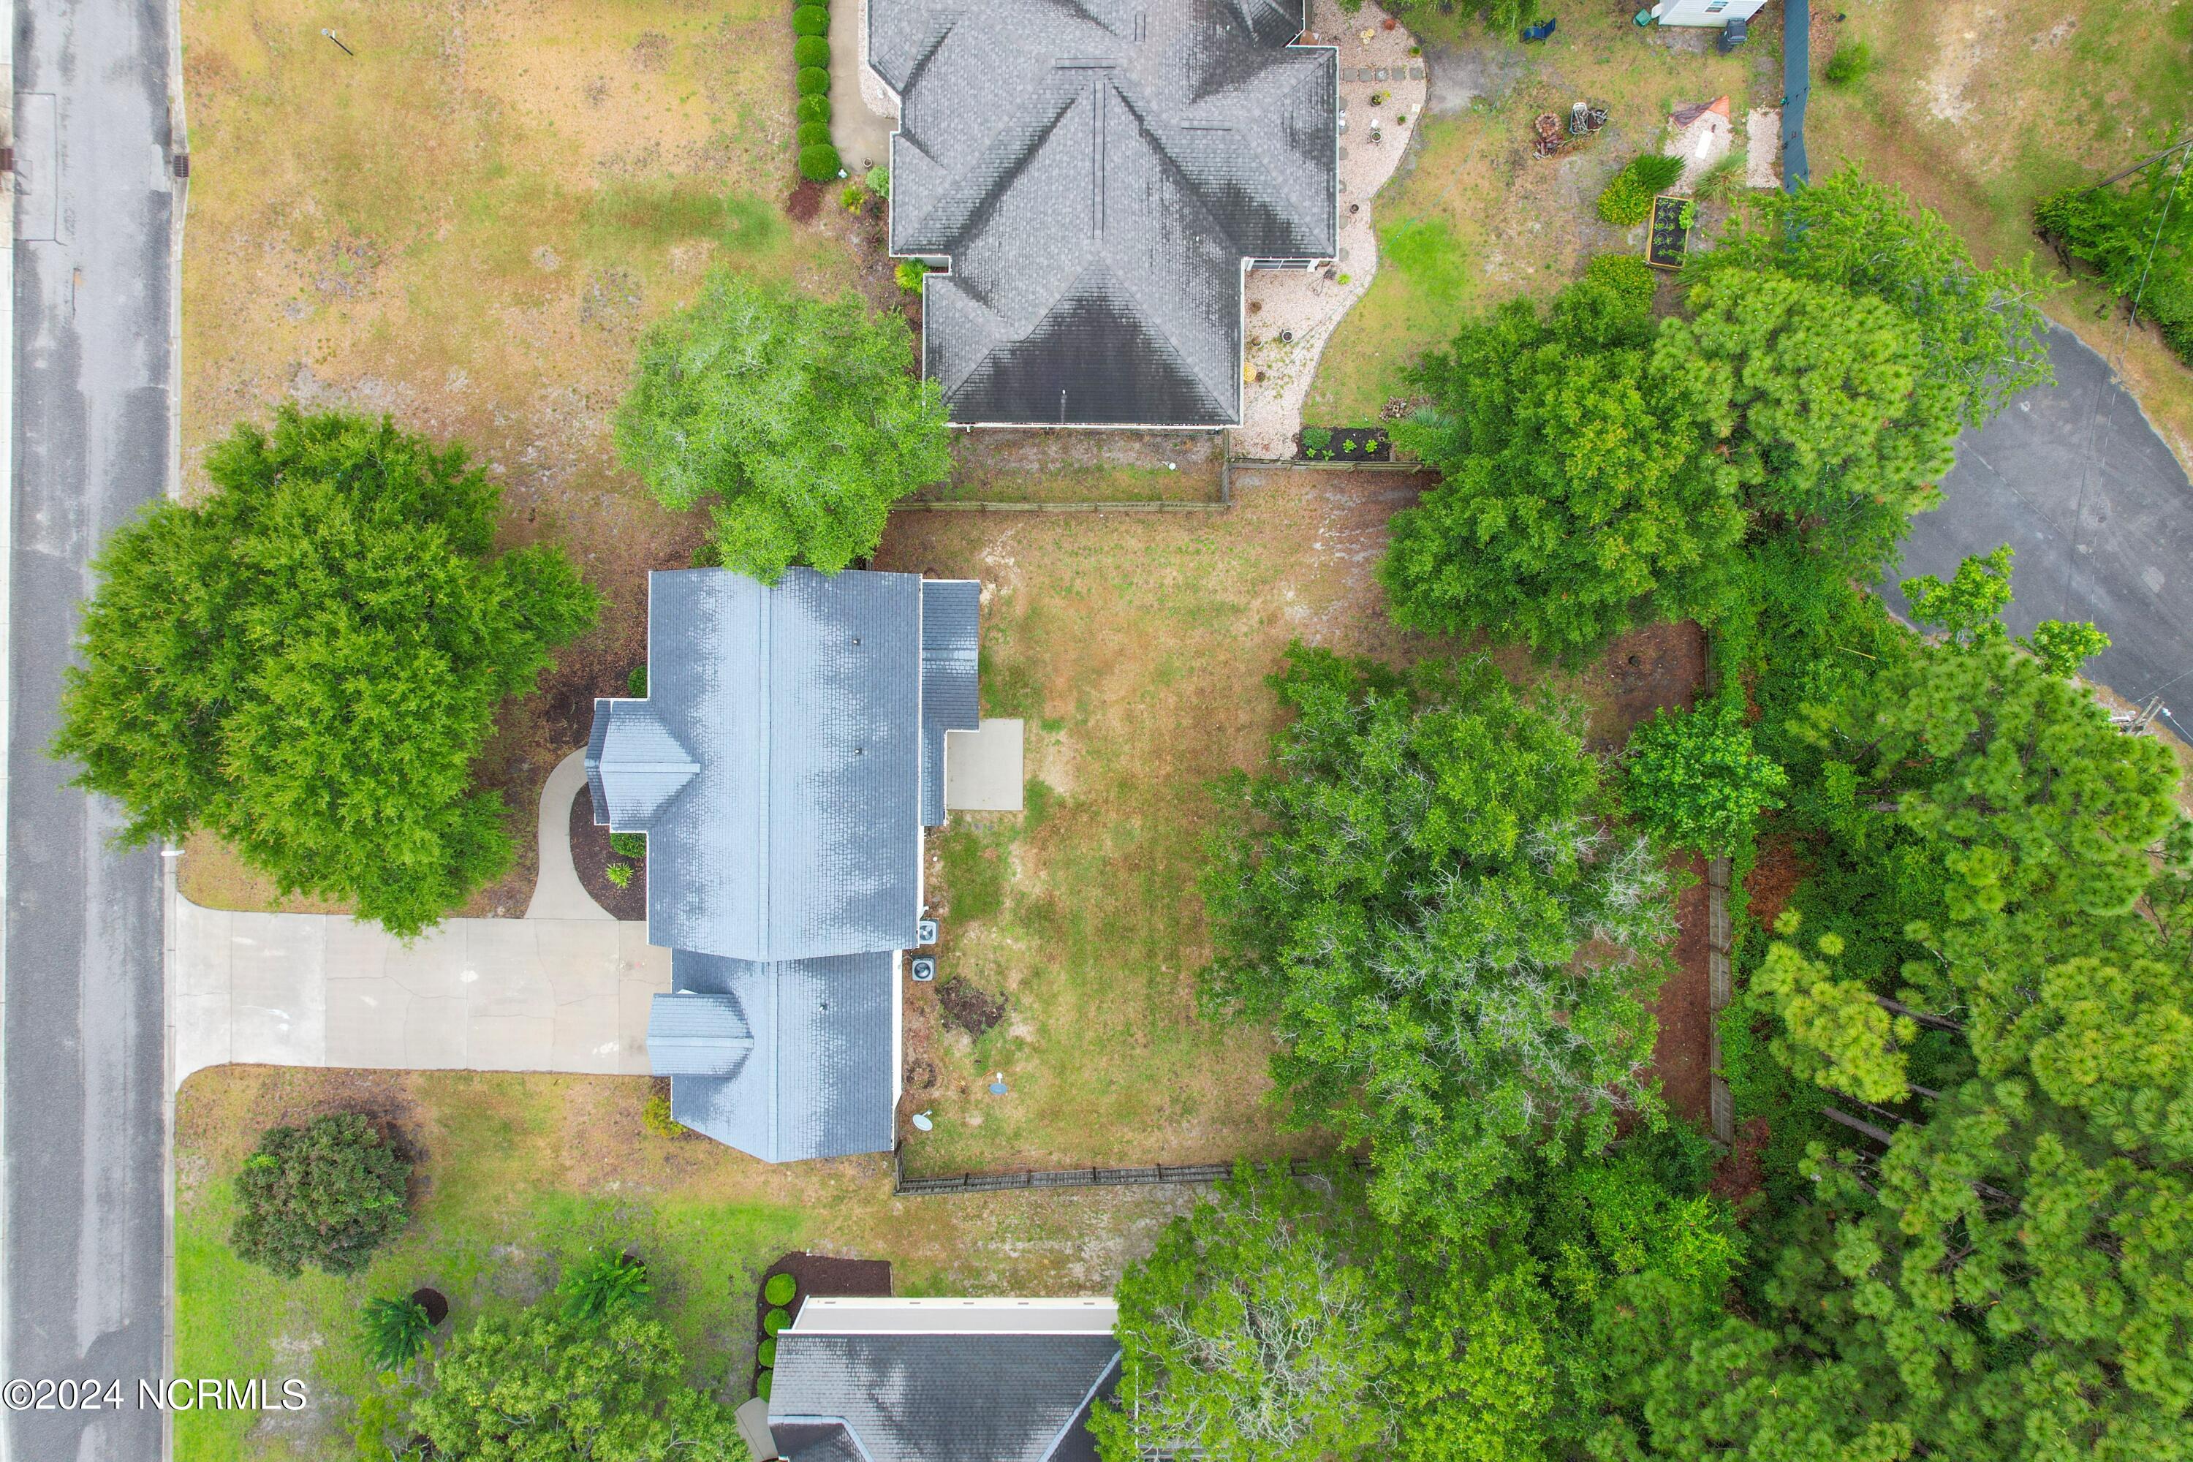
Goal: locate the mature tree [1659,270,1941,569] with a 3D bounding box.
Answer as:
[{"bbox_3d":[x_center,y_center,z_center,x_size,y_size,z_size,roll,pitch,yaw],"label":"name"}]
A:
[{"bbox_3d":[22.105,-9.949,44.472,8.961,13.500,9.013,0,92,0],"label":"mature tree"}]

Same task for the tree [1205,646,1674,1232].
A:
[{"bbox_3d":[11.594,7.021,45.481,15.844,12.500,19.828,0,92,0],"label":"tree"}]

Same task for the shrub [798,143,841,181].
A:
[{"bbox_3d":[-10.382,-21.349,50.232,1.671,1.300,1.398,0,92,0],"label":"shrub"}]

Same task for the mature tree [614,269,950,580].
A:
[{"bbox_3d":[-10.400,-10.150,45.100,10.700,9.500,10.000,0,91,-1],"label":"mature tree"}]

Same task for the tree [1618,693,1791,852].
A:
[{"bbox_3d":[21.619,1.552,48.568,5.838,6.000,5.605,0,92,0],"label":"tree"}]

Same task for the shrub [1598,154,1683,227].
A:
[{"bbox_3d":[20.000,-19.900,49.400,2.900,1.400,2.450,0,91,-1],"label":"shrub"}]

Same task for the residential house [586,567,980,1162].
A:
[{"bbox_3d":[-11.238,4.788,48.715,13.996,5.900,21.247,0,92,0],"label":"residential house"}]

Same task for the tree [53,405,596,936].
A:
[{"bbox_3d":[-26.470,-2.050,45.709,18.567,11.500,18.206,0,92,0],"label":"tree"}]

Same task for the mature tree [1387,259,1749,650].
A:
[{"bbox_3d":[15.600,-8.800,44.800,11.500,11.000,12.400,0,91,-1],"label":"mature tree"}]

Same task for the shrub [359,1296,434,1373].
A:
[{"bbox_3d":[-24.970,21.650,48.750,2.650,2.900,2.650,0,91,-1],"label":"shrub"}]

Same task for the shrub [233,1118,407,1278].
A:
[{"bbox_3d":[-28.100,16.800,48.500,6.200,3.200,5.700,0,91,-1],"label":"shrub"}]

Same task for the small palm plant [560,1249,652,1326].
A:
[{"bbox_3d":[-18.401,20.891,50.749,3.420,2.800,3.025,0,92,0],"label":"small palm plant"}]

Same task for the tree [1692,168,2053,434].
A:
[{"bbox_3d":[25.500,-13.900,45.700,10.400,9.500,8.800,0,91,-1],"label":"tree"}]

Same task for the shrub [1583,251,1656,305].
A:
[{"bbox_3d":[19.614,-16.795,50.219,2.696,1.600,2.354,0,92,0],"label":"shrub"}]

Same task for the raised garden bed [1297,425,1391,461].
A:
[{"bbox_3d":[9.230,-10.700,49.950,3.500,0.300,1.250,0,91,-1],"label":"raised garden bed"}]

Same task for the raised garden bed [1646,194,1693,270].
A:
[{"bbox_3d":[21.360,-18.560,50.020,1.330,0.370,2.460,8,91,-1],"label":"raised garden bed"}]

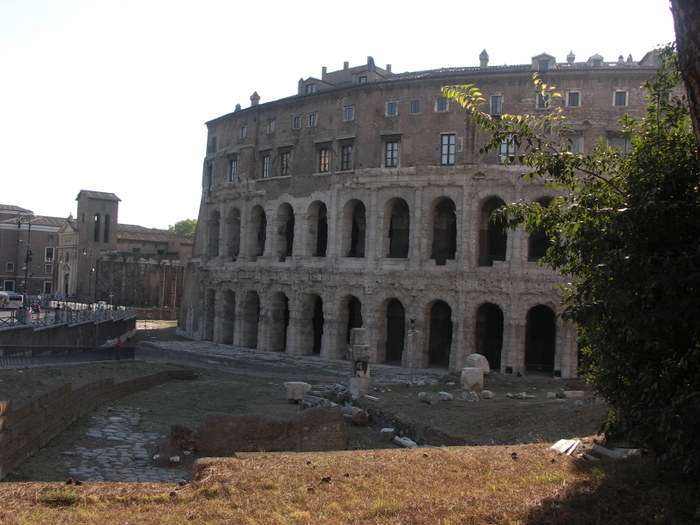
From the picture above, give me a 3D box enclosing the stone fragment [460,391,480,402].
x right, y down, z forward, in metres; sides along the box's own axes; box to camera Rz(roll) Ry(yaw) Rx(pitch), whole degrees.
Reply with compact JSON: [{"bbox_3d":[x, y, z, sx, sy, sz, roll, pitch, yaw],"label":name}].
[{"bbox_3d":[7.951,8.813,44.134,1.150,0.650,0.800,2,-3,11],"label":"stone fragment"}]

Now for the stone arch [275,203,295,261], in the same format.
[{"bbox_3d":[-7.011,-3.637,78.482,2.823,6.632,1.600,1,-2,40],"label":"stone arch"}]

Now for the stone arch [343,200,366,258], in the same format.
[{"bbox_3d":[0.917,-3.538,70.611,2.750,6.150,1.500,1,-2,30],"label":"stone arch"}]

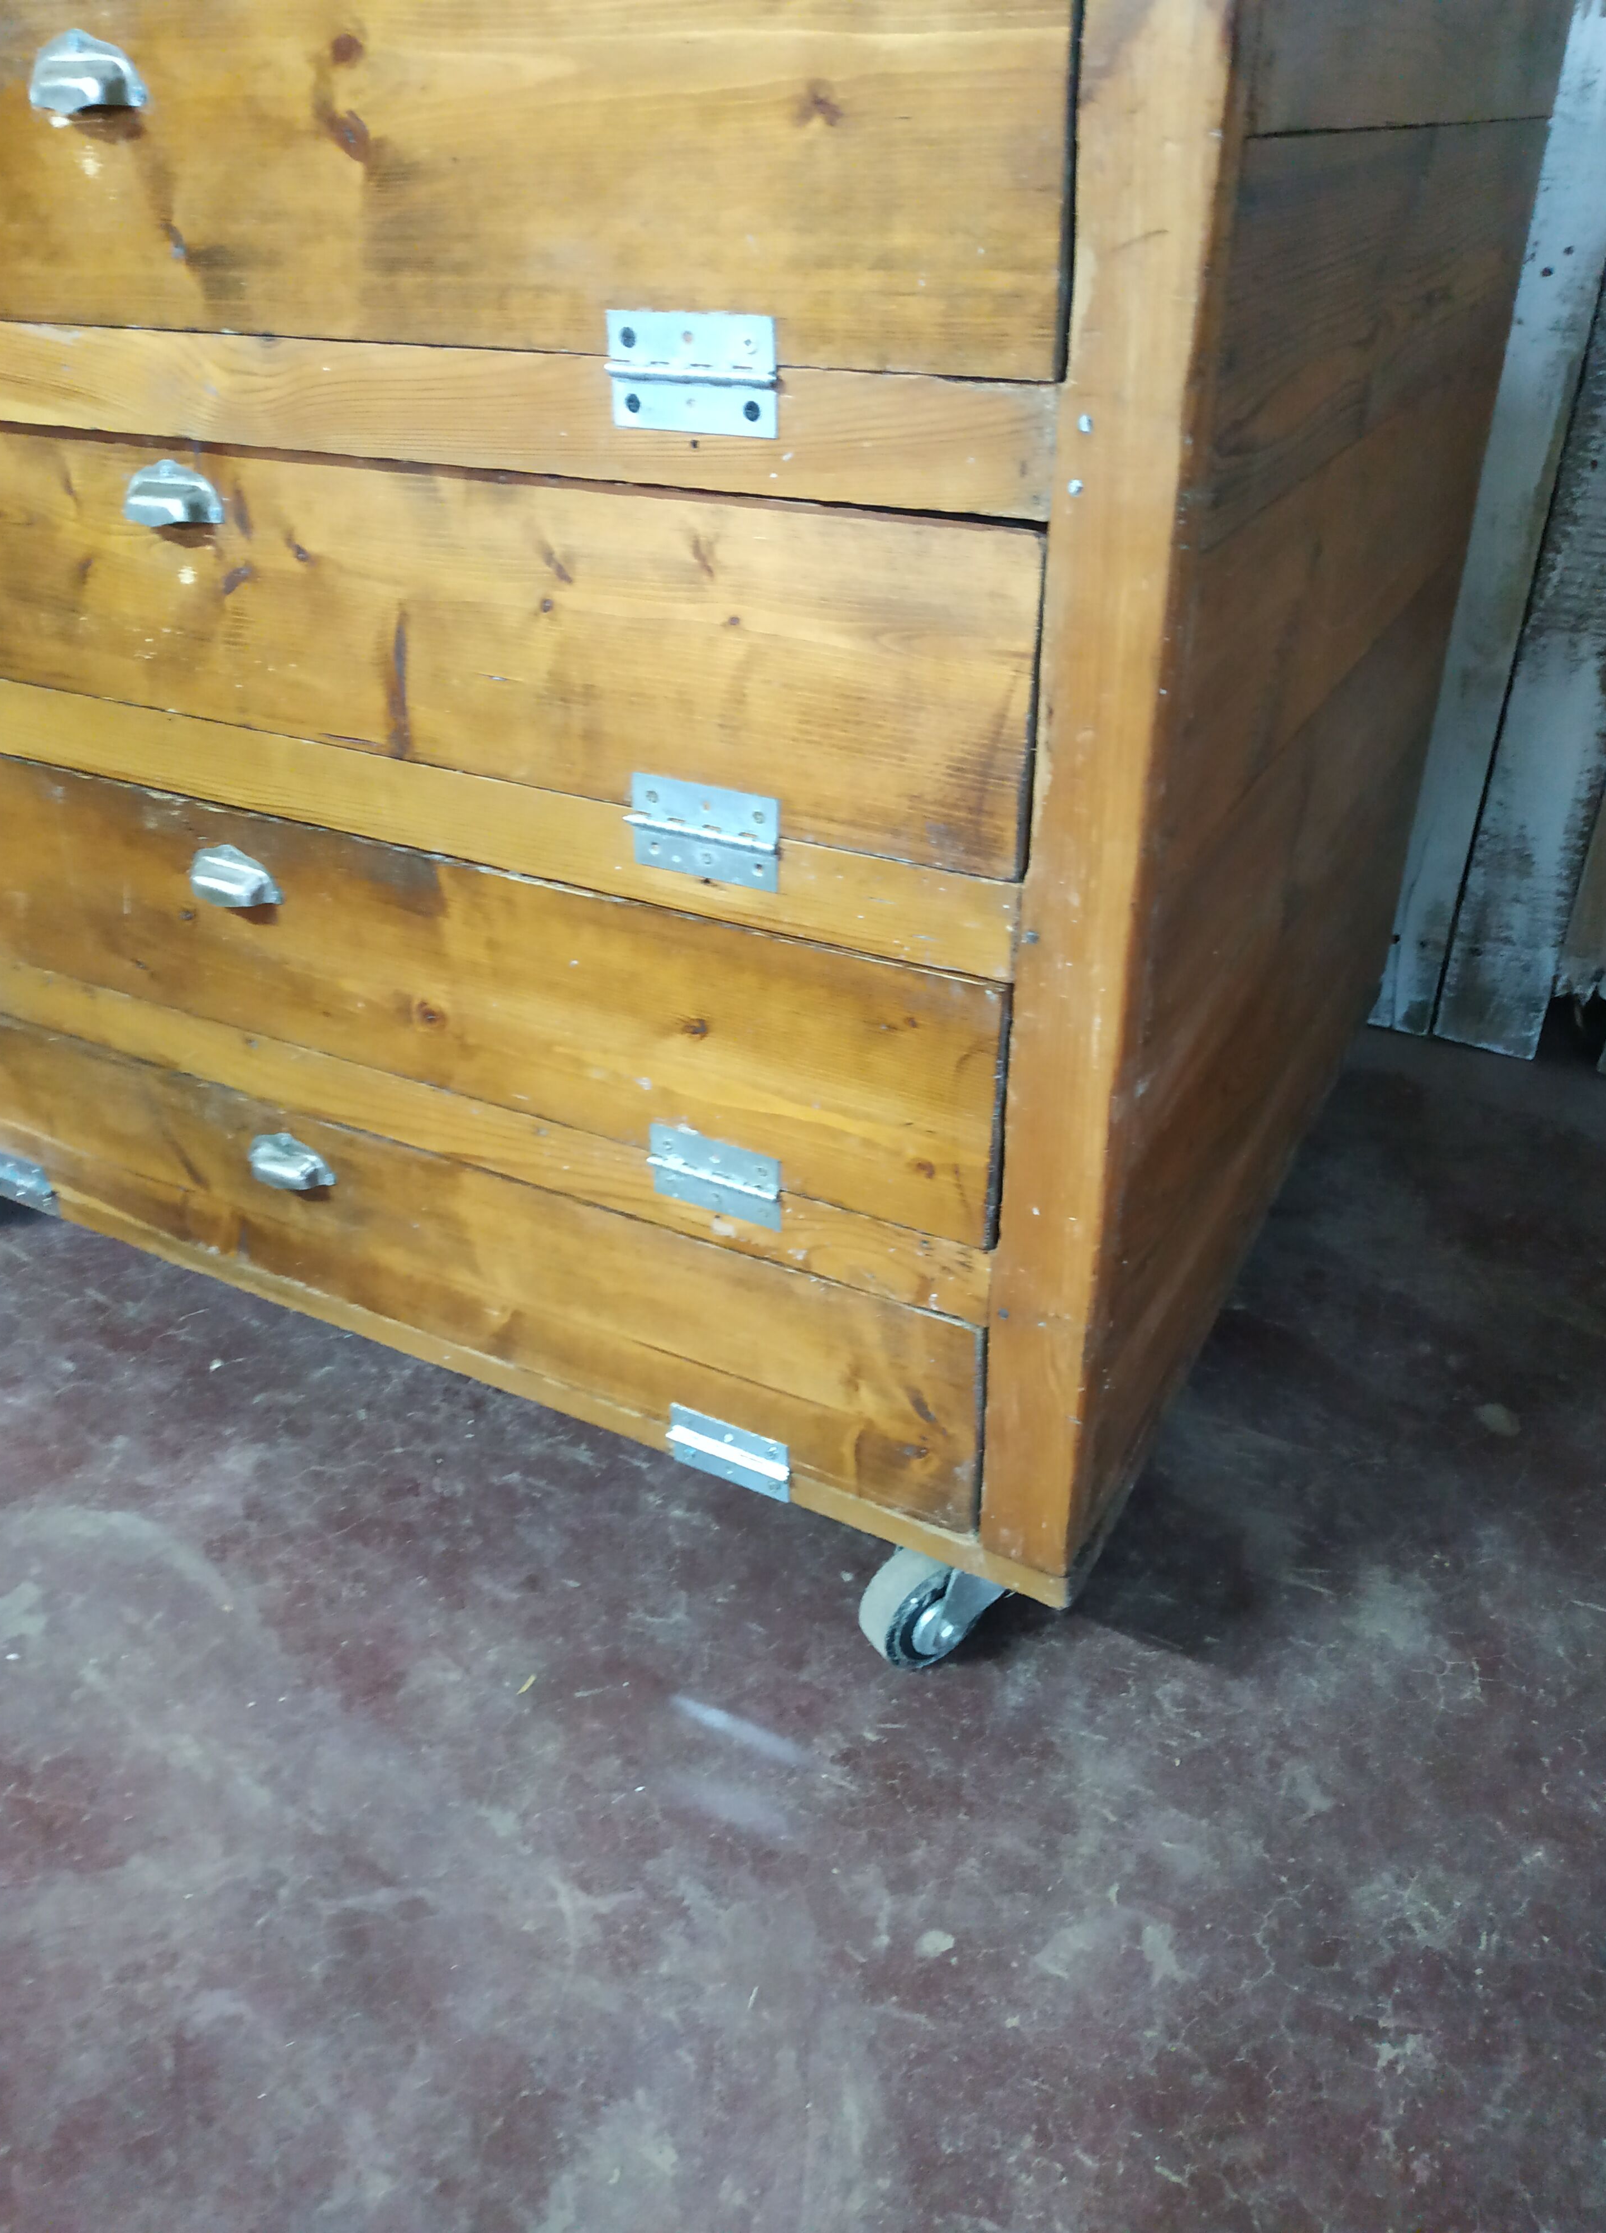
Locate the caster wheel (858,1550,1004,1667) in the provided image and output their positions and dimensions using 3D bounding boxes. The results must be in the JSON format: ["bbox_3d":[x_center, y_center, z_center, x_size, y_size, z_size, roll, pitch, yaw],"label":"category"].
[{"bbox_3d":[0.081,0.271,0.905,0.095,0.101,0.052,-20,37,-27],"label":"caster wheel"}]

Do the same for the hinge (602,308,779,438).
[{"bbox_3d":[-0.045,-0.290,0.606,0.076,0.043,0.007,15,36,24],"label":"hinge"}]

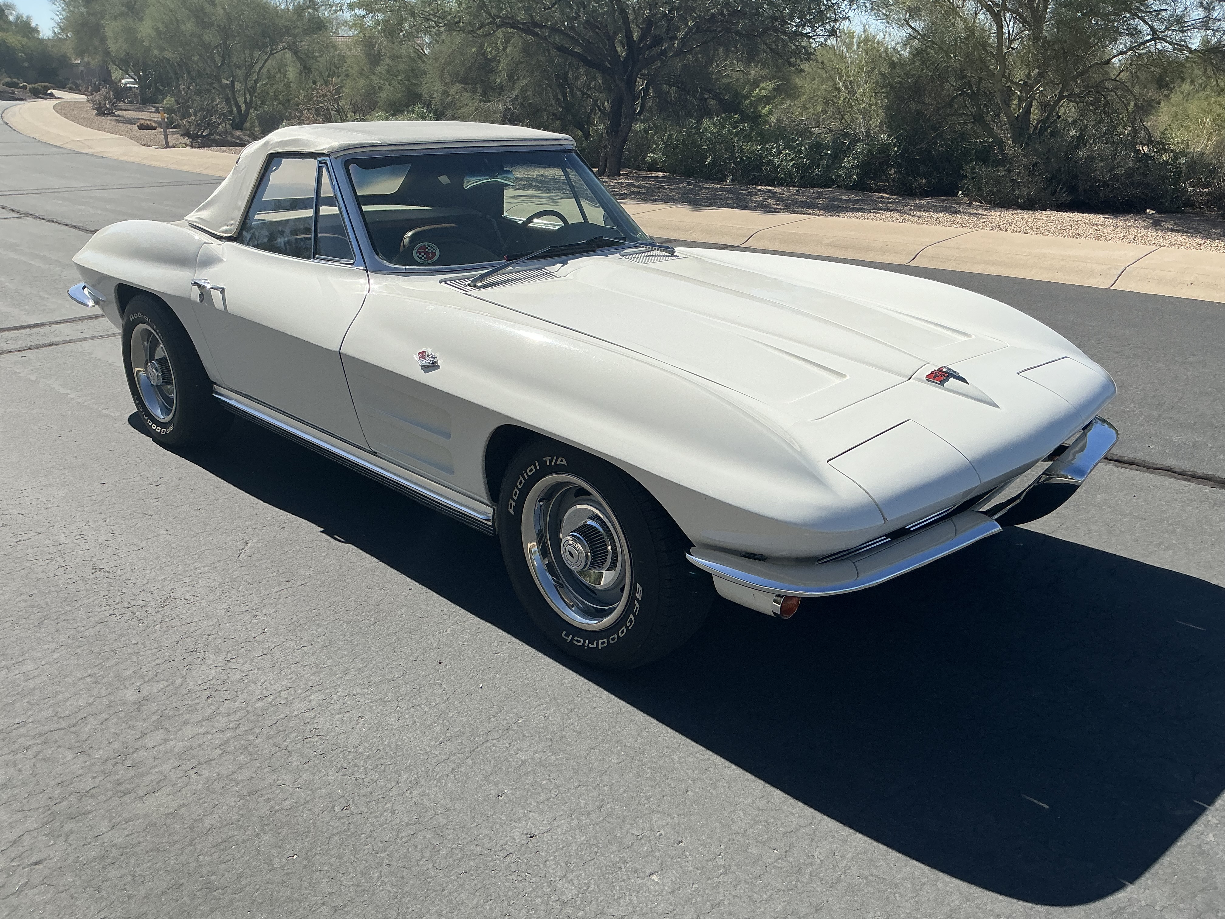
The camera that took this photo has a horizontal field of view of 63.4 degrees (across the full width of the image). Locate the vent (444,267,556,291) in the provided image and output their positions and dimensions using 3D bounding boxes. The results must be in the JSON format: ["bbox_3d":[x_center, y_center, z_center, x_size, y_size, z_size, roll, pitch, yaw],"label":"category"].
[{"bbox_3d":[-0.337,-0.554,3.077,0.160,0.050,0.340,18,26,41],"label":"vent"}]

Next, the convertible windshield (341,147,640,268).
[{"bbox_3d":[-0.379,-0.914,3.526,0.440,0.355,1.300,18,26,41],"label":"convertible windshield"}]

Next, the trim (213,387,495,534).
[{"bbox_3d":[-0.938,-0.038,3.327,1.715,0.105,0.065,18,26,41],"label":"trim"}]

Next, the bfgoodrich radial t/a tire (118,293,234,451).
[{"bbox_3d":[-1.829,-0.374,4.132,0.636,0.636,0.215,18,26,41],"label":"bfgoodrich radial t/a tire"}]

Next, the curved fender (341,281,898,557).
[{"bbox_3d":[-0.122,-0.094,2.518,1.820,0.520,0.375,18,26,41],"label":"curved fender"}]

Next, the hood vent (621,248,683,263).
[{"bbox_3d":[0.165,-0.726,3.563,0.160,0.050,0.340,18,26,41],"label":"hood vent"}]

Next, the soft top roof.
[{"bbox_3d":[-0.924,-1.139,4.009,1.160,0.420,1.260,18,26,41],"label":"soft top roof"}]

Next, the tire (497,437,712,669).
[{"bbox_3d":[-0.032,0.211,2.513,0.636,0.636,0.215,18,26,41],"label":"tire"}]

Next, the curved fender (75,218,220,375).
[{"bbox_3d":[-2.000,-0.743,4.249,1.450,0.545,0.405,18,26,41],"label":"curved fender"}]

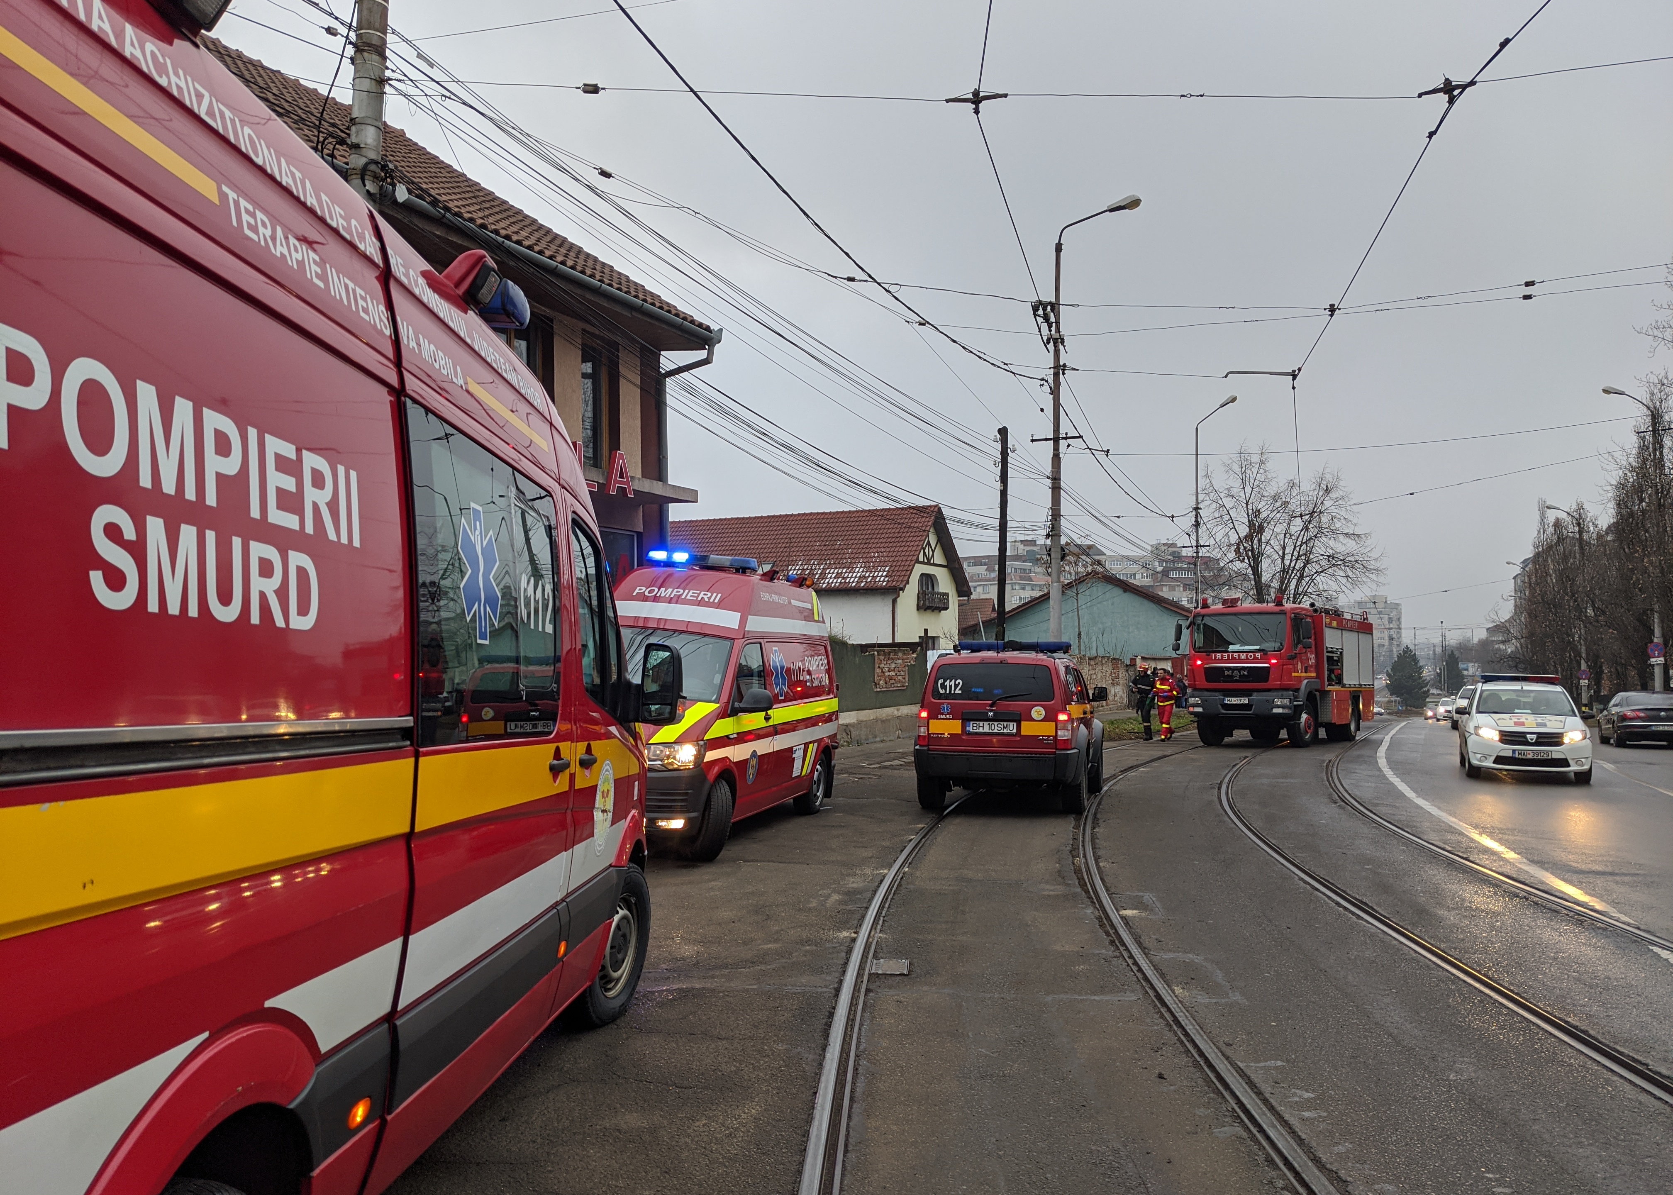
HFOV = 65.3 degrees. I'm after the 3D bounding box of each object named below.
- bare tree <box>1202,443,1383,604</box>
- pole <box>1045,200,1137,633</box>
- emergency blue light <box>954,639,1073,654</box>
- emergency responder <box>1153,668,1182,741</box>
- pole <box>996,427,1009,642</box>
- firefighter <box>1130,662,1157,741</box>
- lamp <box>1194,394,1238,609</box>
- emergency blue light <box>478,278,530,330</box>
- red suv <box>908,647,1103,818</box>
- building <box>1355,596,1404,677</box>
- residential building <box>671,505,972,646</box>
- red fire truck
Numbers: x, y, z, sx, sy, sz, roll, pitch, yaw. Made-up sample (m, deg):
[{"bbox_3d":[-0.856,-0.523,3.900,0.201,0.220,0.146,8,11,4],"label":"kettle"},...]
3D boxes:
[{"bbox_3d":[18.513,-0.635,53.051,7.300,10.970,7.300,0,-4,18],"label":"bare tree"},{"bbox_3d":[5.379,-2.622,27.270,2.000,11.530,0.400,-1,-4,27],"label":"pole"},{"bbox_3d":[2.170,0.610,15.650,1.400,0.140,0.300,0,-3,15],"label":"emergency blue light"},{"bbox_3d":[7.820,2.520,30.800,0.620,1.740,0.500,-2,-4,36],"label":"emergency responder"},{"bbox_3d":[4.130,-0.420,33.000,0.250,7.800,0.250,1,-3,0],"label":"pole"},{"bbox_3d":[7.305,2.495,31.100,0.620,1.830,0.500,-1,-3,22],"label":"firefighter"},{"bbox_3d":[13.498,-1.423,46.559,1.600,11.630,0.350,-1,-4,30],"label":"lamp"},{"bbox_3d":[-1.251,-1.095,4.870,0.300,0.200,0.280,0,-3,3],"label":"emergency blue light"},{"bbox_3d":[2.204,1.505,15.800,1.880,1.880,4.580,0,-3,15],"label":"red suv"},{"bbox_3d":[220.303,15.395,530.000,15.000,34.000,17.000,3,-4,-41],"label":"building"},{"bbox_3d":[-2.187,0.550,61.022,15.500,8.940,7.400,-1,-4,31],"label":"residential building"},{"bbox_3d":[10.528,1.828,30.715,2.600,3.200,7.070,-2,-4,35],"label":"red fire truck"}]

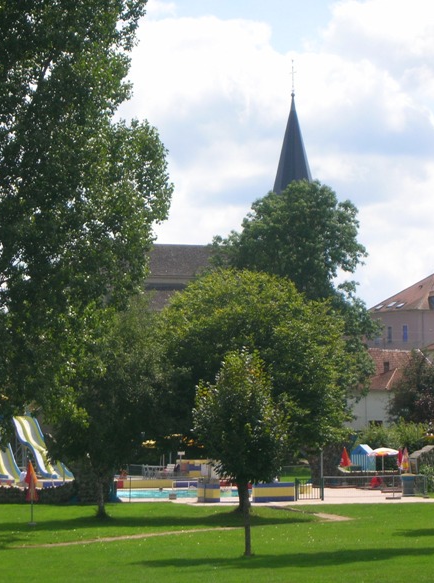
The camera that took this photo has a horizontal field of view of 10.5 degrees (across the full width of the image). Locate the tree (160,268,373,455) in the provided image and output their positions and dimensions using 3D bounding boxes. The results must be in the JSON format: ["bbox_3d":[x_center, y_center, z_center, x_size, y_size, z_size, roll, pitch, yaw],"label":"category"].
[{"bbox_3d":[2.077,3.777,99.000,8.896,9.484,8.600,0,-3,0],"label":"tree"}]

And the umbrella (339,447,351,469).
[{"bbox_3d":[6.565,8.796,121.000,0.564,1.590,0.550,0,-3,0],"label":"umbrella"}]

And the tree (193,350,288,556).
[{"bbox_3d":[0.687,4.738,69.000,2.691,6.025,2.700,0,-3,0],"label":"tree"}]

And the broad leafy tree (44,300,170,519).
[{"bbox_3d":[-4.270,4.524,92.000,4.758,8.657,4.700,0,-3,0],"label":"broad leafy tree"}]

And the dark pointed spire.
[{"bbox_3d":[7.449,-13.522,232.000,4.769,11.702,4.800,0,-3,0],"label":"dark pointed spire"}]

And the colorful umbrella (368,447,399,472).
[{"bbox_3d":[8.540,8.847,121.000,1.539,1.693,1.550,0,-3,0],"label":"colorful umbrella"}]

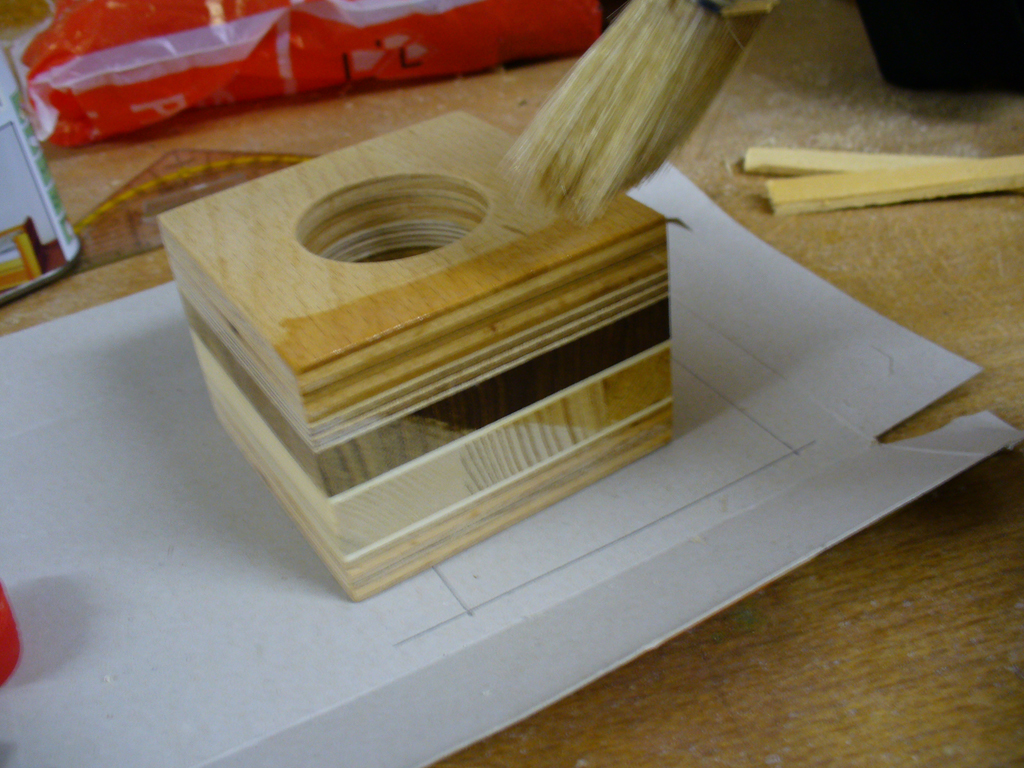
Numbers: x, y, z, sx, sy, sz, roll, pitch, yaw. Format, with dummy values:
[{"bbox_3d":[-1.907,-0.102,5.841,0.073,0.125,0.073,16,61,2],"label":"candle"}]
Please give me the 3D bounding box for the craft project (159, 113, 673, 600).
[{"bbox_3d":[-0.022,-0.012,0.248,0.081,0.057,0.080,-25,39,-23],"label":"craft project"}]

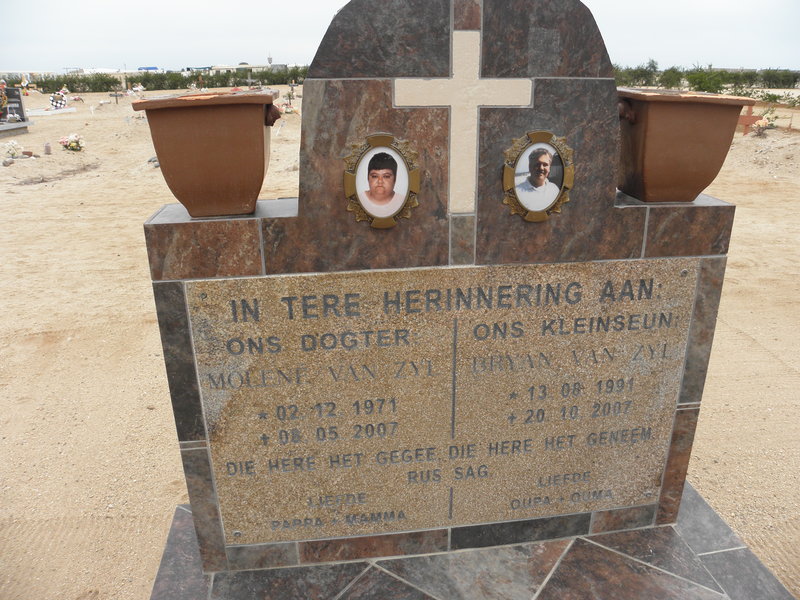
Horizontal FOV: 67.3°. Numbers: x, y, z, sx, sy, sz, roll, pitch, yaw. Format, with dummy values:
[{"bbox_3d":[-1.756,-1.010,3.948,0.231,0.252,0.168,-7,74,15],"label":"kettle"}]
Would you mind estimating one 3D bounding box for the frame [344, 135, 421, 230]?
[{"bbox_3d":[-0.029,-0.202,1.040,0.131,0.162,0.018,-3,21,-7],"label":"frame"}]

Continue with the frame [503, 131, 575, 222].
[{"bbox_3d":[0.251,-0.217,1.073,0.131,0.162,0.018,-3,21,-7],"label":"frame"}]

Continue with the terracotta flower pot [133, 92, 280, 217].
[{"bbox_3d":[-0.325,-0.261,1.081,0.217,0.203,0.217,-3,21,-8],"label":"terracotta flower pot"}]

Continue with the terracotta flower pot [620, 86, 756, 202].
[{"bbox_3d":[0.525,-0.306,1.194,0.217,0.203,0.217,-2,21,-4],"label":"terracotta flower pot"}]

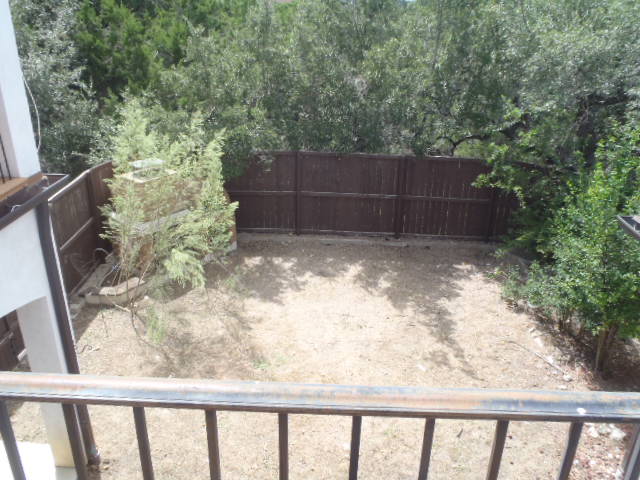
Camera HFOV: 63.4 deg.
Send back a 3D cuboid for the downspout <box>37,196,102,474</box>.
[{"bbox_3d":[-2.434,1.042,5.064,0.100,2.960,0.090,-1,22,-5],"label":"downspout"}]

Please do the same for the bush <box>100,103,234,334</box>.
[{"bbox_3d":[-2.374,-0.304,7.906,2.050,3.300,1.800,1,22,0],"label":"bush"}]

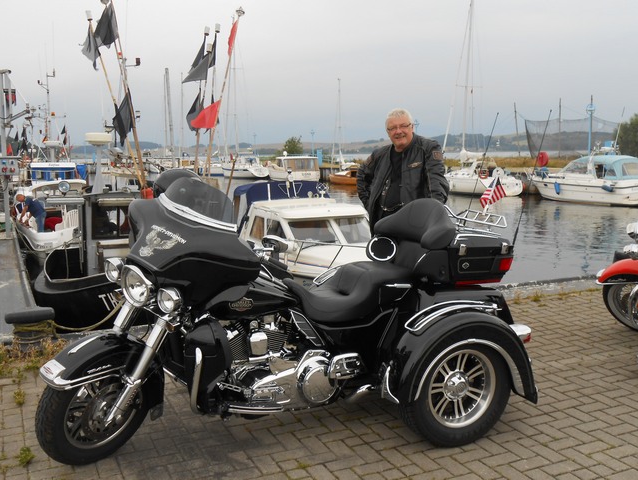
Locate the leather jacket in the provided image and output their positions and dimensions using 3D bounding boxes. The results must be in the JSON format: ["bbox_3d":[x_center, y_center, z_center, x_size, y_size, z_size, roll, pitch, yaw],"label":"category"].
[{"bbox_3d":[0.565,-0.382,4.750,0.620,0.680,0.360,1,7,18],"label":"leather jacket"}]

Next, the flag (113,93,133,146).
[{"bbox_3d":[-2.783,-1.715,10.000,0.285,0.769,0.180,-3,7,-15],"label":"flag"}]

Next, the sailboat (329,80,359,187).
[{"bbox_3d":[2.305,-8.607,56.372,2.100,8.800,6.600,-4,8,-25],"label":"sailboat"}]

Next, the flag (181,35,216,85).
[{"bbox_3d":[-1.801,-2.697,10.500,0.508,0.747,0.200,-2,7,-9],"label":"flag"}]

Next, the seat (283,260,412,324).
[{"bbox_3d":[0.118,0.288,3.939,0.740,0.270,0.400,-4,8,-24],"label":"seat"}]

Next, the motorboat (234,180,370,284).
[{"bbox_3d":[0.001,0.068,12.403,2.400,2.200,6.600,-3,8,-22],"label":"motorboat"}]

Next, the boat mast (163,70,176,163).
[{"bbox_3d":[-9.575,-7.526,45.000,0.170,7.200,0.170,-2,7,0],"label":"boat mast"}]

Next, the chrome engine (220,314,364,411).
[{"bbox_3d":[-0.162,0.600,3.635,0.660,0.440,0.440,-4,8,-23],"label":"chrome engine"}]

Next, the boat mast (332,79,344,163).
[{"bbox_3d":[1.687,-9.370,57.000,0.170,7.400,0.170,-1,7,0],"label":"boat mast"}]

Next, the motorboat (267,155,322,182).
[{"bbox_3d":[-2.724,-6.688,66.000,2.800,2.550,6.500,-4,8,-21],"label":"motorboat"}]

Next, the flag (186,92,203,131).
[{"bbox_3d":[-2.224,-2.304,12.600,0.320,0.650,0.150,0,7,6],"label":"flag"}]

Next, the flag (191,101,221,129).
[{"bbox_3d":[-2.018,-2.251,12.600,0.520,0.500,0.120,0,7,3],"label":"flag"}]

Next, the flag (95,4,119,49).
[{"bbox_3d":[-3.025,-3.053,10.000,0.370,0.655,0.180,-3,7,-16],"label":"flag"}]

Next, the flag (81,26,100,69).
[{"bbox_3d":[-3.252,-2.754,10.000,0.256,0.626,0.160,-3,7,-17],"label":"flag"}]

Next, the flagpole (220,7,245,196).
[{"bbox_3d":[-1.551,-2.484,12.600,0.120,3.400,0.120,7,7,0],"label":"flagpole"}]

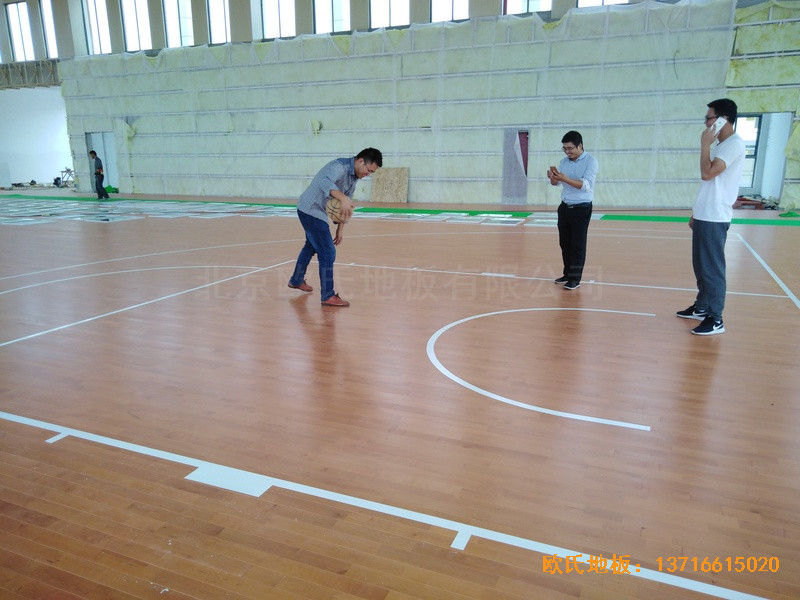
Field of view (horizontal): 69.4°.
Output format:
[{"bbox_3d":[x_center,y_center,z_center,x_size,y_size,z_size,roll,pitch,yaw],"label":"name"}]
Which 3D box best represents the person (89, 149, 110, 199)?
[{"bbox_3d":[-10.654,-4.389,20.442,0.620,1.660,0.520,-5,15,-18],"label":"person"}]

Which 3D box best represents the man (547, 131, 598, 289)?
[{"bbox_3d":[1.831,-0.956,6.170,0.460,1.650,0.490,-10,17,-36],"label":"man"}]

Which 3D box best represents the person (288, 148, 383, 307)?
[{"bbox_3d":[-0.633,-0.711,5.670,0.840,1.460,0.540,5,15,21],"label":"person"}]

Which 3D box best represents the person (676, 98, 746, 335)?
[{"bbox_3d":[2.466,-0.644,4.617,0.470,1.770,0.500,4,15,19],"label":"person"}]

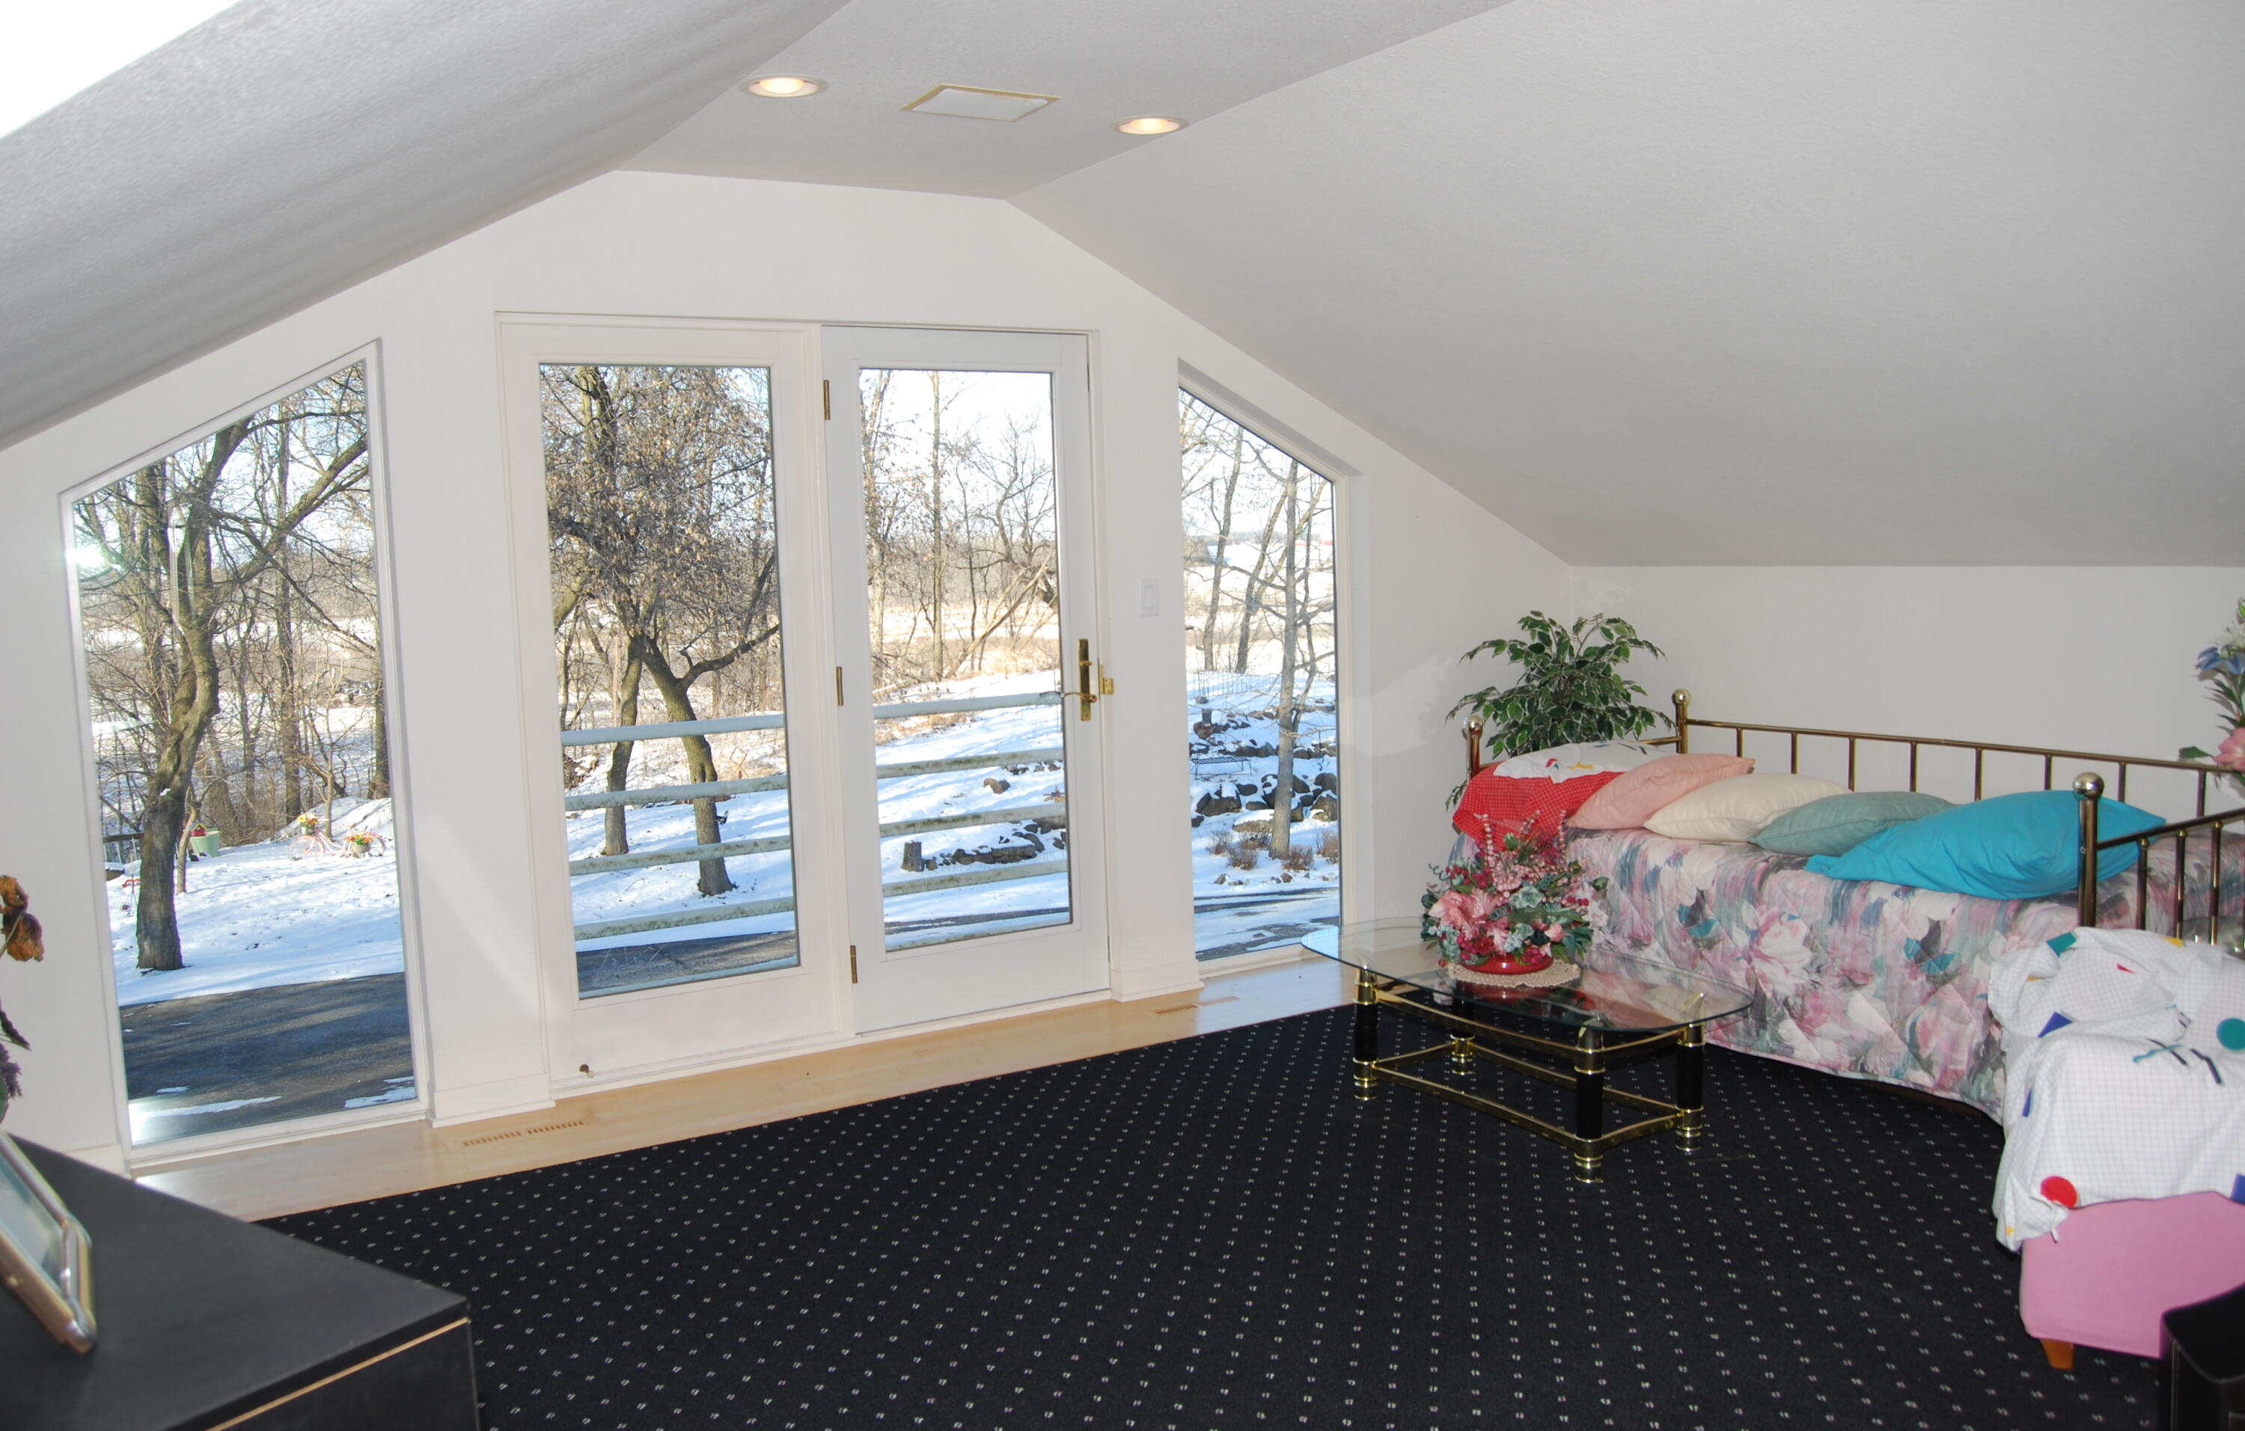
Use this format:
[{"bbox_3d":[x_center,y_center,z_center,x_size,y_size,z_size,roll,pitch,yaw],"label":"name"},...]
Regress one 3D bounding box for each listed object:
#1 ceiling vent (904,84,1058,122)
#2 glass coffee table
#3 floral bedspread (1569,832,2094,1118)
[{"bbox_3d":[-0.325,-1.383,3.837,0.290,0.025,0.243,-5,7,-30],"label":"ceiling vent"},{"bbox_3d":[0.986,0.821,4.284,0.615,0.395,1.220,-6,7,-31],"label":"glass coffee table"},{"bbox_3d":[2.051,0.604,4.839,0.940,0.580,1.900,-6,7,-31],"label":"floral bedspread"}]

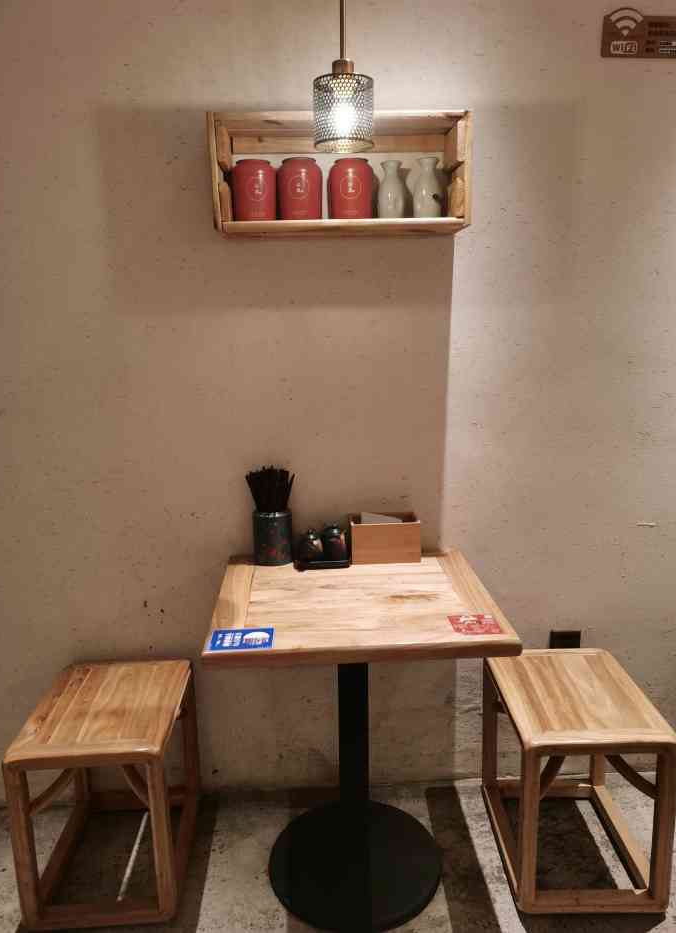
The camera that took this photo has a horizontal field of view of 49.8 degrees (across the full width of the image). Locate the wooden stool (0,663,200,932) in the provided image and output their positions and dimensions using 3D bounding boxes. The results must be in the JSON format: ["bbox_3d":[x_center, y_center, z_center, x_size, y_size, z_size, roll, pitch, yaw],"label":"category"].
[{"bbox_3d":[-0.568,0.810,1.869,0.349,0.436,0.450,-2,11,-2],"label":"wooden stool"}]

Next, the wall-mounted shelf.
[{"bbox_3d":[0.005,-0.695,1.753,0.596,0.250,0.191,-2,11,-3],"label":"wall-mounted shelf"}]

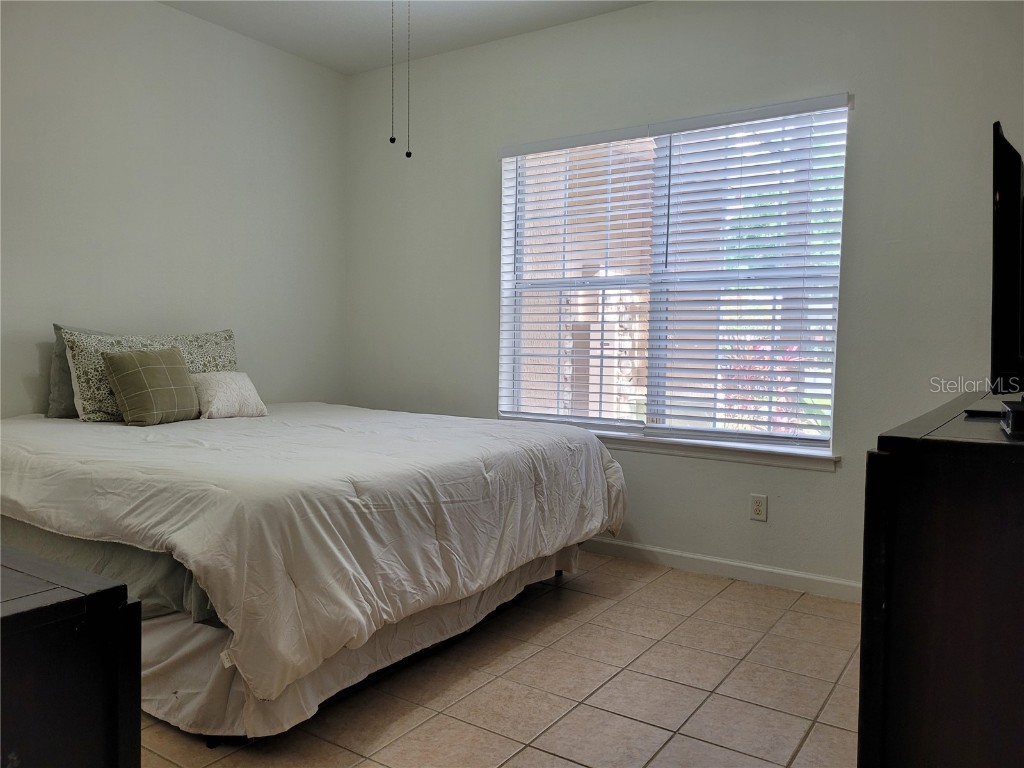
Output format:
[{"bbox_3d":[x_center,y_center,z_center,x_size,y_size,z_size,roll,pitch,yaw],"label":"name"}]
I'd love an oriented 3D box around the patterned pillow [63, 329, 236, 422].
[{"bbox_3d":[-1.708,-0.066,3.788,0.170,0.439,0.902,-22,-10,32],"label":"patterned pillow"}]

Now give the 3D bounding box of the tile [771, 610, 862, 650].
[{"bbox_3d":[1.176,0.957,2.962,0.299,0.012,0.299,3,4,33],"label":"tile"}]

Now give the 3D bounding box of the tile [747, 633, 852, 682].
[{"bbox_3d":[1.008,0.967,2.708,0.299,0.012,0.299,3,4,33],"label":"tile"}]

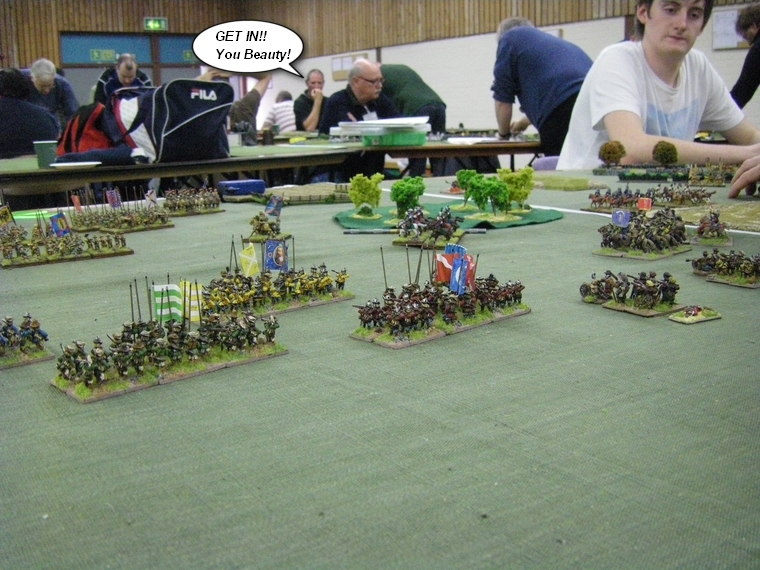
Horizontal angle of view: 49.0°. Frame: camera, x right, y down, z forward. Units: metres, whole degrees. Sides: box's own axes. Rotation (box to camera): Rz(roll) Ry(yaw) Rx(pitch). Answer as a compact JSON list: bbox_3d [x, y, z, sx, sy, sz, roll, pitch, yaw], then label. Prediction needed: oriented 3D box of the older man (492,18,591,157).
[{"bbox_3d":[0.822,-0.662,4.120,0.660,1.300,0.520,8,15,36],"label":"older man"}]

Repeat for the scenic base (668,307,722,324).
[{"bbox_3d":[0.199,0.018,0.531,0.030,0.007,0.018,-8,14,-27],"label":"scenic base"}]

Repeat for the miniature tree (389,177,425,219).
[{"bbox_3d":[0.033,-0.105,1.000,0.042,0.052,0.040,-1,12,0],"label":"miniature tree"}]

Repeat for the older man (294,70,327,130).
[{"bbox_3d":[-0.555,-1.250,7.330,0.490,1.260,0.720,-4,12,-7],"label":"older man"}]

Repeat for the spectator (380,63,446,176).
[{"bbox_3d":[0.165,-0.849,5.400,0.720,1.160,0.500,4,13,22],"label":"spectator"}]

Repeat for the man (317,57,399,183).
[{"bbox_3d":[-0.110,-0.647,4.464,0.550,1.130,0.720,-9,14,-31],"label":"man"}]

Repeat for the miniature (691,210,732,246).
[{"bbox_3d":[0.319,-0.056,0.804,0.041,0.033,0.036,2,12,16],"label":"miniature"}]

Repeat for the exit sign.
[{"bbox_3d":[-4.286,-5.015,16.000,0.460,0.260,0.080,-8,14,-29],"label":"exit sign"}]

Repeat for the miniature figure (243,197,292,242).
[{"bbox_3d":[-0.118,-0.070,0.880,0.044,0.043,0.038,-2,12,-3],"label":"miniature figure"}]

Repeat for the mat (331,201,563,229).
[{"bbox_3d":[0.082,-0.093,1.046,0.285,0.009,0.275,-1,12,0],"label":"mat"}]

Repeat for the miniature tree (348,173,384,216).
[{"bbox_3d":[-0.018,-0.113,1.037,0.045,0.056,0.045,-1,12,0],"label":"miniature tree"}]

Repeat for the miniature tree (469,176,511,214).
[{"bbox_3d":[0.131,-0.107,1.010,0.052,0.051,0.045,-1,12,0],"label":"miniature tree"}]

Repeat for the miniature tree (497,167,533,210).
[{"bbox_3d":[0.170,-0.120,1.049,0.048,0.058,0.046,-1,12,0],"label":"miniature tree"}]

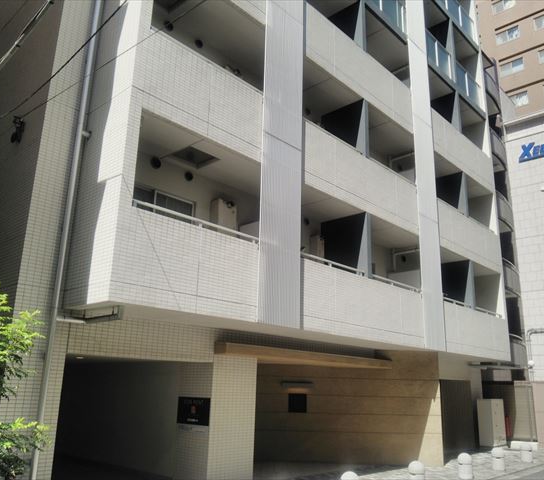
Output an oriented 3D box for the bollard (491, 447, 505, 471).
[{"bbox_3d":[5.358,5.174,13.149,0.290,0.500,0.290,-12,-20,40],"label":"bollard"}]

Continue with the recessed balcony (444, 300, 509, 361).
[{"bbox_3d":[5.425,2.686,15.906,1.100,1.324,4.422,-12,-20,40],"label":"recessed balcony"}]

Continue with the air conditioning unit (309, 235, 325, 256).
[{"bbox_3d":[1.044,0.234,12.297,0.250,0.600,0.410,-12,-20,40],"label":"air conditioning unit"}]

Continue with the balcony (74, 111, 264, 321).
[{"bbox_3d":[-1.541,-0.199,8.610,1.150,2.745,2.678,-12,-20,40],"label":"balcony"}]

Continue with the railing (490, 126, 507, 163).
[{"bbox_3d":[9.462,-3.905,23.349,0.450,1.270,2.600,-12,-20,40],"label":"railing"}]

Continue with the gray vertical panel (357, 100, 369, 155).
[{"bbox_3d":[2.039,-2.480,12.632,0.300,1.430,0.170,-12,-20,40],"label":"gray vertical panel"}]

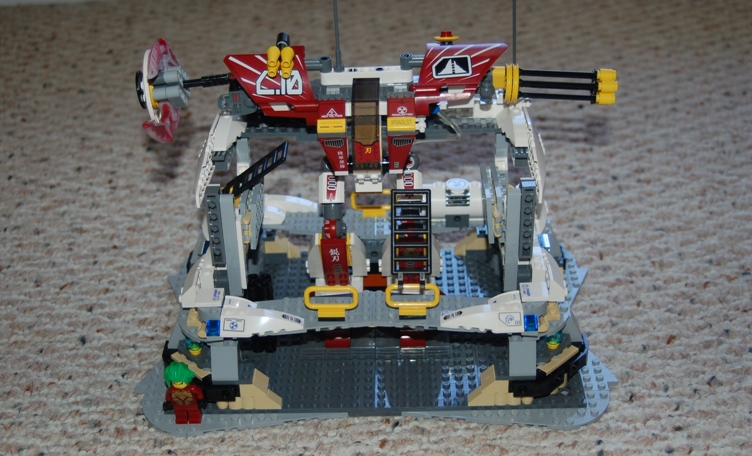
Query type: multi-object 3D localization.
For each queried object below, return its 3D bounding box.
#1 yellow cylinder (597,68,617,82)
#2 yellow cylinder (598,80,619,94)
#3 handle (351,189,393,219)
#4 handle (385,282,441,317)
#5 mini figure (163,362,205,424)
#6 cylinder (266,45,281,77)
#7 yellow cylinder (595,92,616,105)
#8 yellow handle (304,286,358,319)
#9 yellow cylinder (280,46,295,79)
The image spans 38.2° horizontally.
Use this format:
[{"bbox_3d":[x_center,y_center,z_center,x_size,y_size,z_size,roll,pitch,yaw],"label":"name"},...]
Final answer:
[{"bbox_3d":[0.140,-0.093,0.658,0.012,0.008,0.008,4,32,7],"label":"yellow cylinder"},{"bbox_3d":[0.140,-0.085,0.653,0.012,0.008,0.008,4,32,7],"label":"yellow cylinder"},{"bbox_3d":[-0.001,-0.017,0.740,0.032,0.018,0.009,-1,32,1],"label":"handle"},{"bbox_3d":[0.022,0.042,0.643,0.032,0.018,0.009,-1,32,1],"label":"handle"},{"bbox_3d":[-0.112,0.095,0.641,0.025,0.043,0.015,-1,32,1],"label":"mini figure"},{"bbox_3d":[-0.061,-0.098,0.640,0.008,0.016,0.011,-1,57,1],"label":"cylinder"},{"bbox_3d":[0.139,-0.078,0.658,0.012,0.008,0.008,4,32,7],"label":"yellow cylinder"},{"bbox_3d":[-0.026,0.043,0.643,0.032,0.018,0.009,-1,32,1],"label":"yellow handle"},{"bbox_3d":[-0.052,-0.098,0.640,0.008,0.016,0.011,-1,57,1],"label":"yellow cylinder"}]

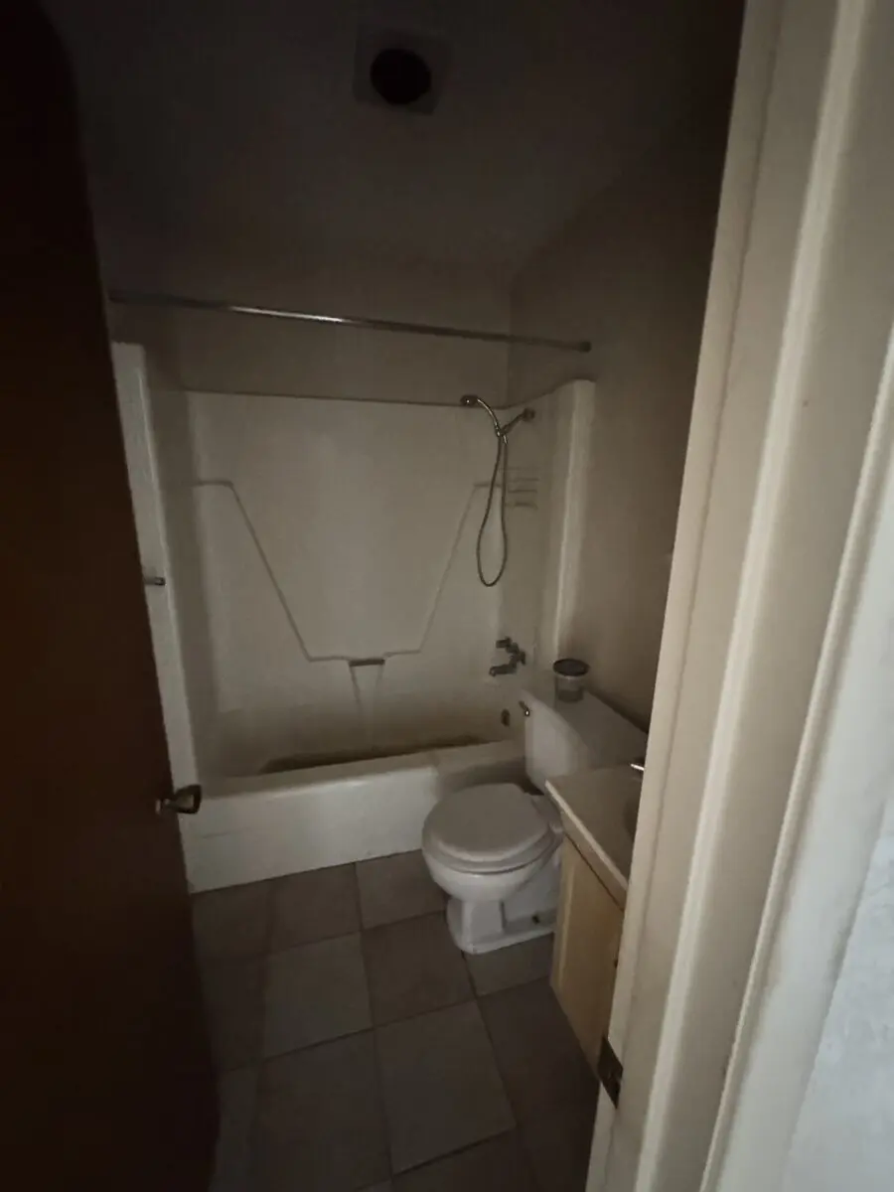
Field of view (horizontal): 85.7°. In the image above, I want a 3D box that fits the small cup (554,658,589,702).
[{"bbox_3d":[0.459,0.322,1.781,0.122,0.120,0.122,1,14,0],"label":"small cup"}]

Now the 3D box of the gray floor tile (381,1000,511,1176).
[{"bbox_3d":[-0.017,1.267,1.276,0.303,0.010,0.305,-3,14,-16],"label":"gray floor tile"}]

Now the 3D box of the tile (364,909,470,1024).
[{"bbox_3d":[-0.102,1.194,1.565,0.303,0.010,0.308,-3,14,-16],"label":"tile"}]

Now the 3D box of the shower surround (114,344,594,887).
[{"bbox_3d":[-0.323,0.071,2.159,1.524,1.877,0.818,-3,14,-16],"label":"shower surround"}]

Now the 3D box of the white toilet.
[{"bbox_3d":[0.259,0.785,1.680,0.715,0.737,0.480,-3,14,-16],"label":"white toilet"}]

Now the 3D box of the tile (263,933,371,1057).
[{"bbox_3d":[-0.396,1.210,1.483,0.301,0.010,0.308,-3,14,-16],"label":"tile"}]

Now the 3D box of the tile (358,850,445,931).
[{"bbox_3d":[-0.188,1.120,1.857,0.303,0.010,0.308,-3,14,-16],"label":"tile"}]

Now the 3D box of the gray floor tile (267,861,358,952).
[{"bbox_3d":[-0.482,1.137,1.774,0.301,0.010,0.308,-3,14,-16],"label":"gray floor tile"}]

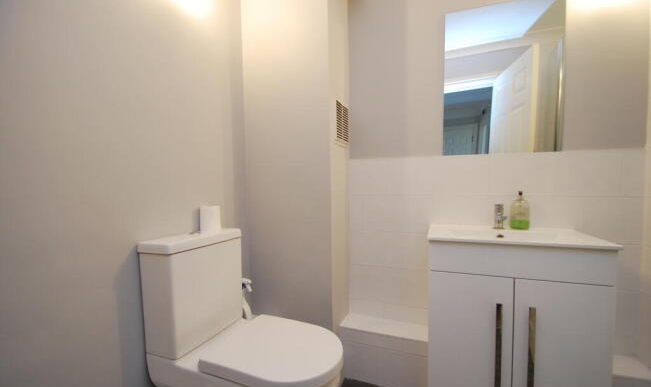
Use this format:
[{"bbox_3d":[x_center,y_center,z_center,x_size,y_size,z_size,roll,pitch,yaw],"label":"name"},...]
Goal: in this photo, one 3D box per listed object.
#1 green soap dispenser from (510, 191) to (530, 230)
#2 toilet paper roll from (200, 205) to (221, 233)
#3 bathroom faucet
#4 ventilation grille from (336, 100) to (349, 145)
[{"bbox_3d":[0.900,0.077,1.252,0.073,0.174,0.060,1,3,27],"label":"green soap dispenser"},{"bbox_3d":[-0.543,0.125,1.281,0.088,0.106,0.088,-1,3,0],"label":"toilet paper roll"},{"bbox_3d":[0.806,0.110,1.242,0.044,0.112,0.118,0,3,19],"label":"bathroom faucet"},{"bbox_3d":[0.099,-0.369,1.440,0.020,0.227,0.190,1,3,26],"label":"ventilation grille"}]

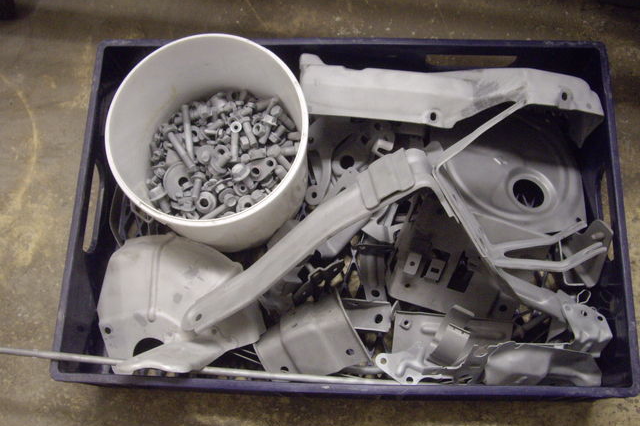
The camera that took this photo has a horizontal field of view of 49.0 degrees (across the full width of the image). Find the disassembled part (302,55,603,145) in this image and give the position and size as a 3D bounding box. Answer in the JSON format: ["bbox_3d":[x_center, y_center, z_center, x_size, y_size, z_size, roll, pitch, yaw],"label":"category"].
[{"bbox_3d":[0.149,-0.136,0.845,0.345,0.080,0.090,1,73,3],"label":"disassembled part"}]

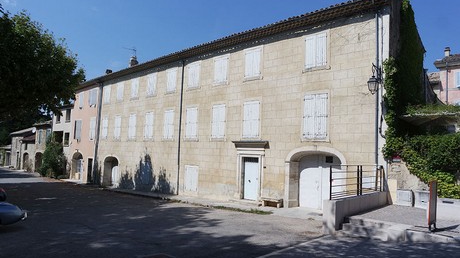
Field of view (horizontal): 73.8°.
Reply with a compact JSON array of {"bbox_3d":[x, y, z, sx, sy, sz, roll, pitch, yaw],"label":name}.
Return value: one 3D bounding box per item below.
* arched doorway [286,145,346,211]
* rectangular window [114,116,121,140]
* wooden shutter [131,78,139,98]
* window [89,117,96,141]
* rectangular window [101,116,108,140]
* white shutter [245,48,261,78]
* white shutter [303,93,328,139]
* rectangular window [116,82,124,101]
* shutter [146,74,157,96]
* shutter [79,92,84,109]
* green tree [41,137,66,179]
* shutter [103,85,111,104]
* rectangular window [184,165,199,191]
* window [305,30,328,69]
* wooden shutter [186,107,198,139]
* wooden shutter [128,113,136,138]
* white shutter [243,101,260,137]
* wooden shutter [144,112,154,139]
[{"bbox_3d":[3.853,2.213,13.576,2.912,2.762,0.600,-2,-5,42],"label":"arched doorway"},{"bbox_3d":[-9.645,-0.074,26.505,1.225,1.938,0.120,-2,-6,43],"label":"rectangular window"},{"bbox_3d":[-7.780,-3.316,25.109,1.092,1.534,0.100,-2,-5,42],"label":"wooden shutter"},{"bbox_3d":[-12.860,-0.034,28.761,1.100,2.030,0.120,-2,-5,42],"label":"window"},{"bbox_3d":[-11.412,0.002,28.174,1.212,1.900,0.120,-2,-6,43],"label":"rectangular window"},{"bbox_3d":[1.216,-3.474,16.270,1.037,1.375,0.120,-2,-5,42],"label":"white shutter"},{"bbox_3d":[3.876,-0.548,13.732,1.212,2.019,0.140,-2,-6,43],"label":"white shutter"},{"bbox_3d":[-9.107,-3.099,25.711,0.990,1.490,0.180,-2,-5,42],"label":"rectangular window"},{"bbox_3d":[-5.994,-3.367,23.480,1.118,1.586,0.150,-2,-5,42],"label":"shutter"},{"bbox_3d":[-15.656,-3.042,32.288,0.975,1.534,0.100,-2,-5,42],"label":"shutter"},{"bbox_3d":[-18.321,2.955,31.805,2.300,4.153,2.300,-2,-5,42],"label":"green tree"},{"bbox_3d":[-11.255,-3.101,28.364,1.225,1.650,0.140,-2,-6,43],"label":"shutter"},{"bbox_3d":[-2.355,3.081,18.865,1.225,1.500,0.120,-2,-5,42],"label":"rectangular window"},{"bbox_3d":[4.003,-3.637,14.362,1.092,1.534,0.150,-2,-5,42],"label":"window"},{"bbox_3d":[-2.406,-0.355,19.676,1.187,1.975,0.140,-2,-6,43],"label":"wooden shutter"},{"bbox_3d":[-7.931,-0.243,24.945,1.092,1.976,0.150,-2,-5,42],"label":"wooden shutter"},{"bbox_3d":[1.150,-0.519,16.665,1.118,1.989,0.150,-2,-5,42],"label":"white shutter"},{"bbox_3d":[-6.022,-0.215,23.080,1.225,1.962,0.120,-2,-6,43],"label":"wooden shutter"}]

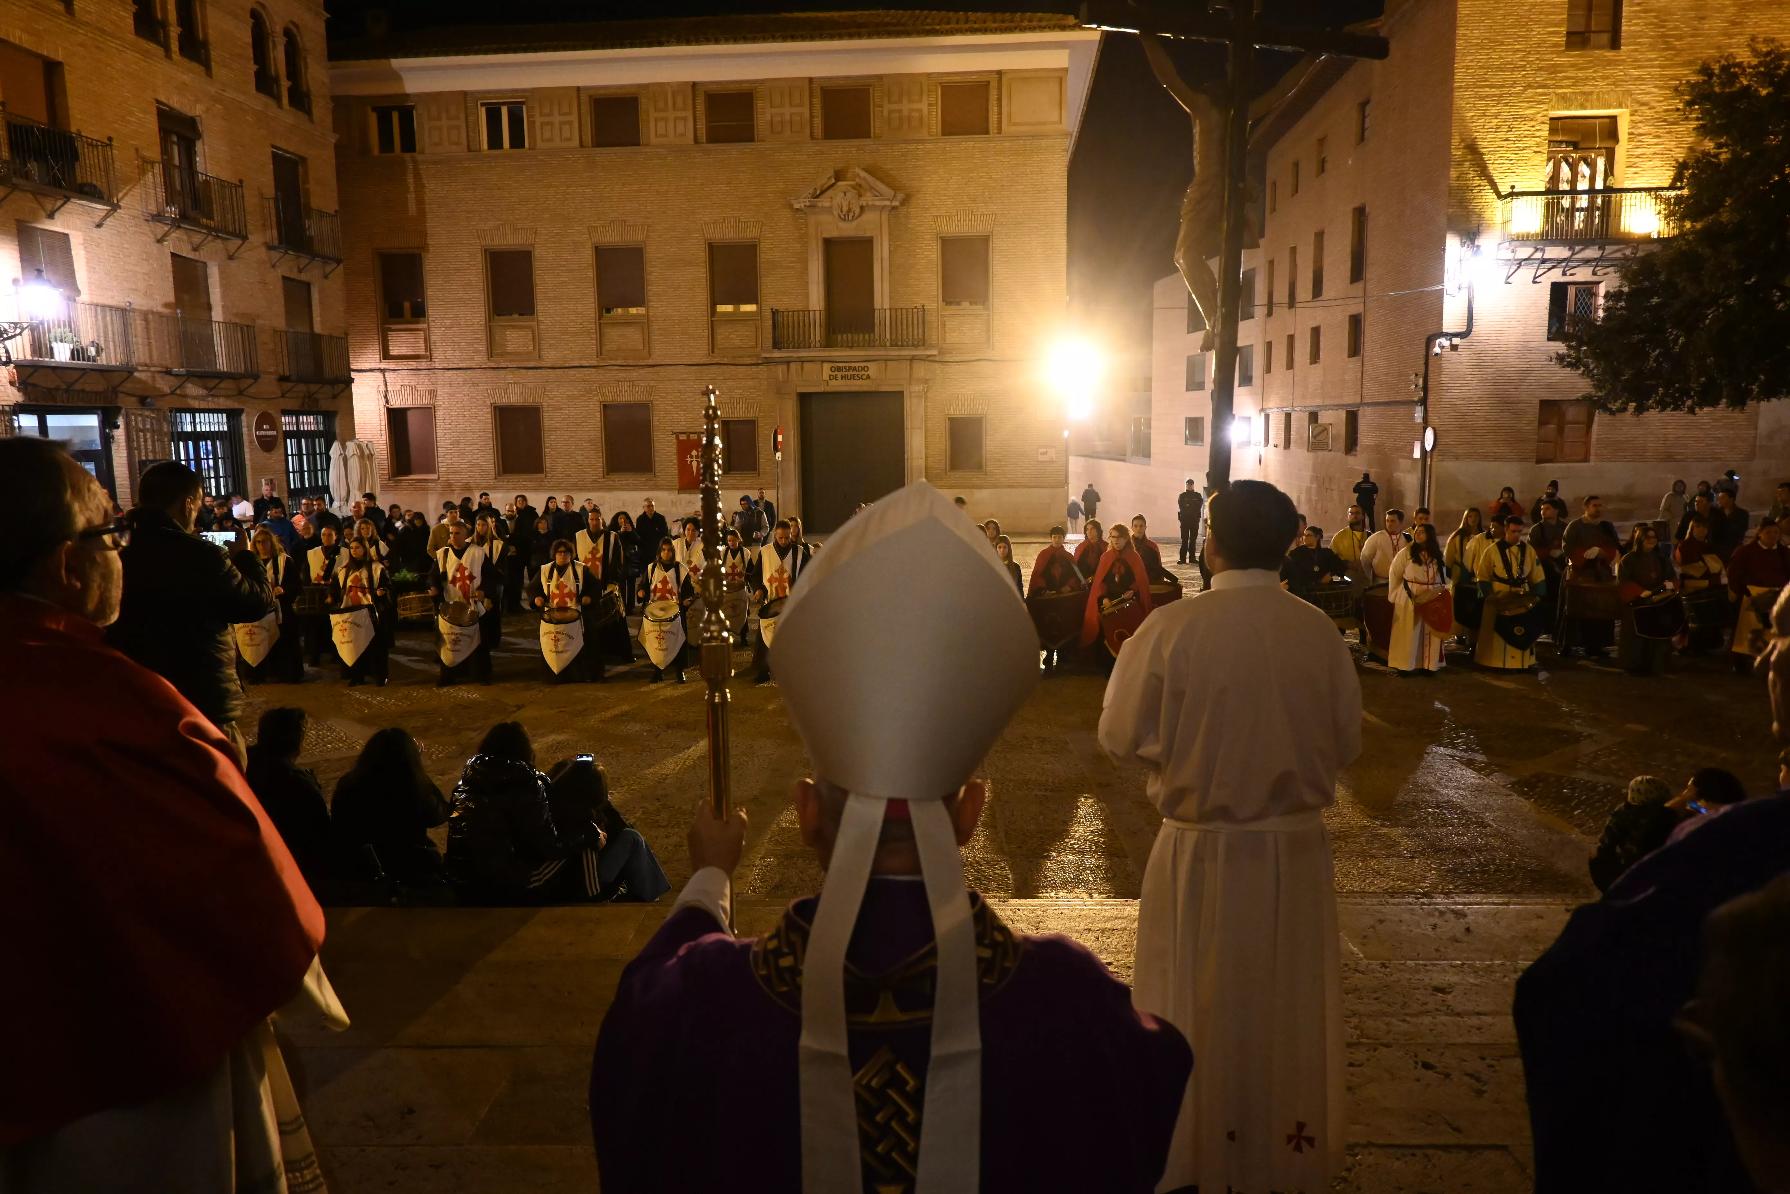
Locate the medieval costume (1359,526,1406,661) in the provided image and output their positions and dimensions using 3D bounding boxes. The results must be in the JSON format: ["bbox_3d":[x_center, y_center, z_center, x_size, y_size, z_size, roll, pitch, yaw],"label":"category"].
[{"bbox_3d":[5.763,-0.044,13.950,0.600,1.550,0.450,0,8,5],"label":"medieval costume"}]

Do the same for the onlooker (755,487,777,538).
[{"bbox_3d":[-2.725,-1.404,25.000,0.480,1.770,0.320,-2,8,-5],"label":"onlooker"}]

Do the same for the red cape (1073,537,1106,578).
[{"bbox_3d":[2.410,-0.156,14.587,0.620,1.100,0.420,0,8,8],"label":"red cape"}]

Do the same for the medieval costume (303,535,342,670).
[{"bbox_3d":[-6.989,0.057,14.600,0.550,1.560,0.450,-3,8,-12],"label":"medieval costume"}]

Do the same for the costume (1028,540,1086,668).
[{"bbox_3d":[1.856,0.099,13.653,0.660,1.460,0.480,0,8,3],"label":"costume"}]

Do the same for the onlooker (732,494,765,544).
[{"bbox_3d":[-2.447,-0.827,19.984,0.560,1.740,0.420,0,8,10],"label":"onlooker"}]

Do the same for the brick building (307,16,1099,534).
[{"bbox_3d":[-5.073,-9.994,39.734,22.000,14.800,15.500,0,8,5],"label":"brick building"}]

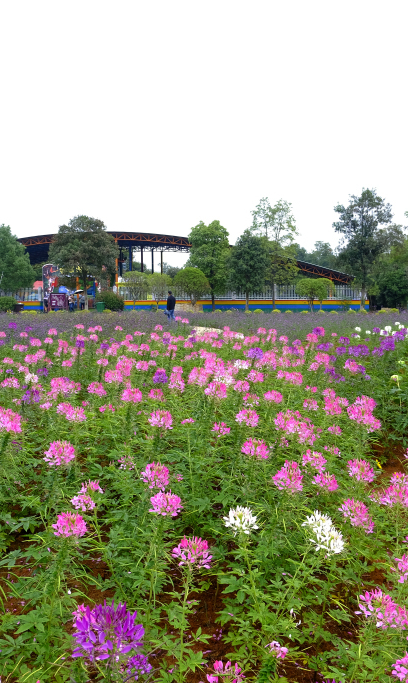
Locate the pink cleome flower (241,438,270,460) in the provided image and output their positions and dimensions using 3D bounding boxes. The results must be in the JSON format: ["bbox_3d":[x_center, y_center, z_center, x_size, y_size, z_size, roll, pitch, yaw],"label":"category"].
[{"bbox_3d":[0.240,0.503,3.046,0.139,0.100,0.133,0,4,0],"label":"pink cleome flower"}]

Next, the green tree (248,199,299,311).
[{"bbox_3d":[6.267,-7.800,59.000,4.509,10.190,4.283,0,4,0],"label":"green tree"}]

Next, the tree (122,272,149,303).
[{"bbox_3d":[-5.653,-4.271,54.000,2.476,3.095,2.352,0,4,0],"label":"tree"}]

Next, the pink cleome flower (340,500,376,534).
[{"bbox_3d":[0.680,0.771,2.900,0.151,0.128,0.151,0,4,0],"label":"pink cleome flower"}]

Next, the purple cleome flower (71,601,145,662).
[{"bbox_3d":[-0.203,0.615,1.386,0.154,0.123,0.146,0,4,0],"label":"purple cleome flower"}]

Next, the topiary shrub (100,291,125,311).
[{"bbox_3d":[-8.102,-3.528,57.000,2.400,1.900,2.300,0,4,0],"label":"topiary shrub"}]

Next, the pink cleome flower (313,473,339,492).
[{"bbox_3d":[0.473,0.549,2.550,0.100,0.077,0.100,0,4,0],"label":"pink cleome flower"}]

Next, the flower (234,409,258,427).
[{"bbox_3d":[0.299,0.534,4.600,0.169,0.111,0.169,0,4,0],"label":"flower"}]

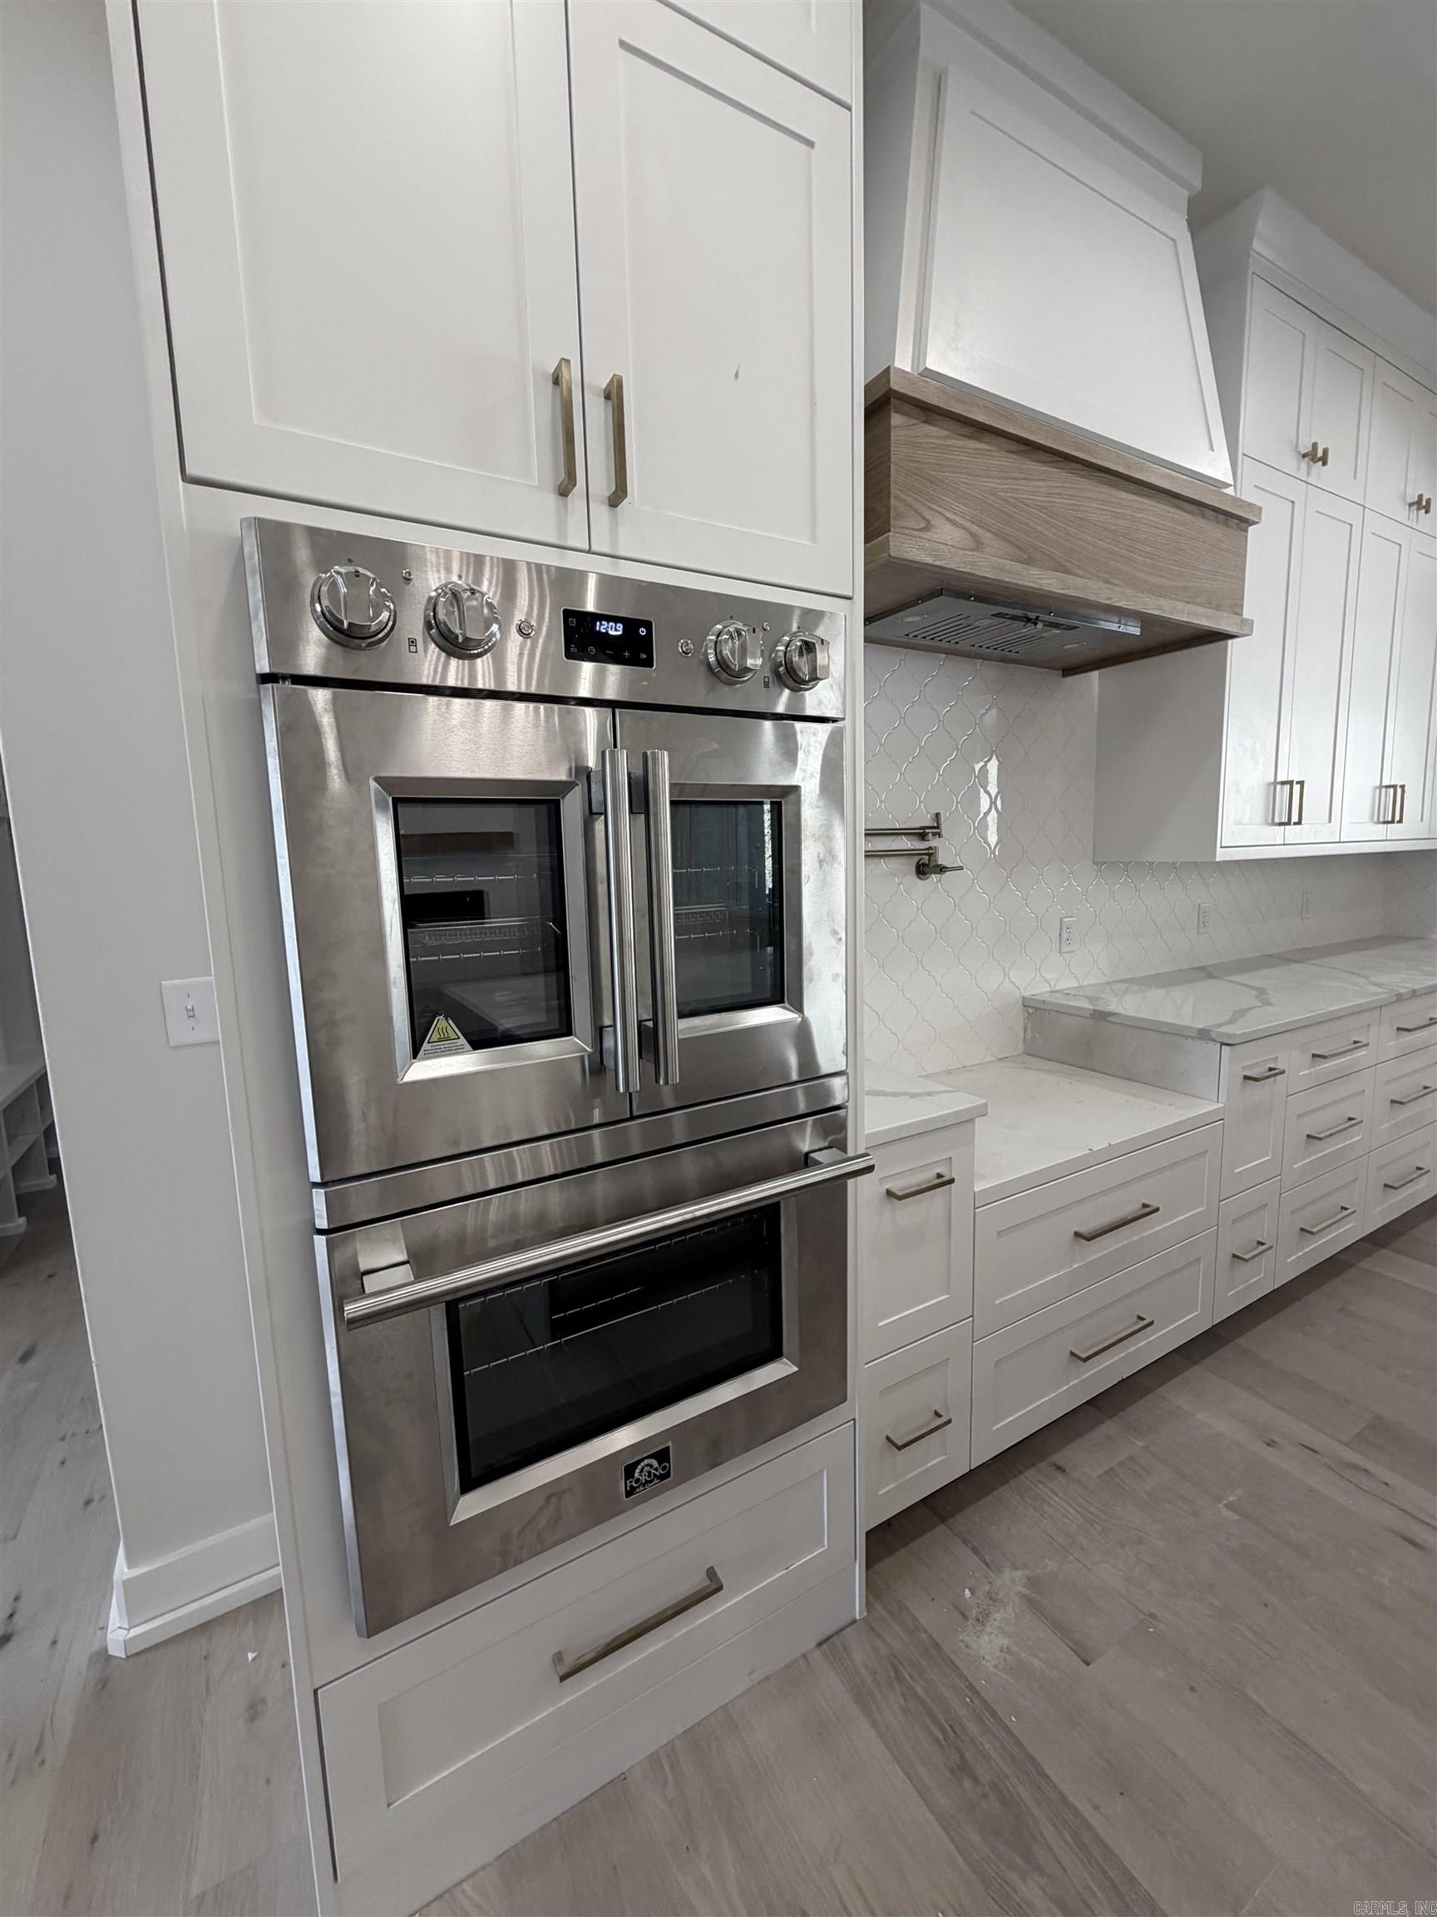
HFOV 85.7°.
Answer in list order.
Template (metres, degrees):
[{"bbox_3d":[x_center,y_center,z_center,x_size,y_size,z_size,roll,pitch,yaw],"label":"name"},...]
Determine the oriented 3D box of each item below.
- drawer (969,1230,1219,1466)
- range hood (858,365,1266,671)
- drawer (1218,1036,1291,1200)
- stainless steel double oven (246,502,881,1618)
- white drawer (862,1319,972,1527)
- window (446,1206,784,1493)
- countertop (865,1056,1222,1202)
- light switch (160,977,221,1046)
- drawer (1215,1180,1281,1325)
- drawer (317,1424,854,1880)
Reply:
[{"bbox_3d":[0.797,0.870,2.086,0.932,0.286,0.580,-6,9,-30],"label":"drawer"},{"bbox_3d":[0.714,-0.965,1.918,1.253,0.312,0.532,-6,9,-30],"label":"range hood"},{"bbox_3d":[1.332,0.391,2.231,0.328,0.422,0.445,-6,9,-30],"label":"drawer"},{"bbox_3d":[-0.242,0.138,1.261,0.772,1.297,0.620,-6,9,-30],"label":"stainless steel double oven"},{"bbox_3d":[0.268,0.898,1.741,0.321,0.350,0.525,-6,9,-30],"label":"white drawer"},{"bbox_3d":[-0.122,0.535,1.120,0.510,0.275,0.035,-6,9,-30],"label":"window"},{"bbox_3d":[0.615,0.326,1.913,1.185,0.218,0.632,-6,9,-30],"label":"countertop"},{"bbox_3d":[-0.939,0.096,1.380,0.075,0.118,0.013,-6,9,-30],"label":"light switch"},{"bbox_3d":[1.315,0.766,2.330,0.328,0.339,0.555,-6,9,-30],"label":"drawer"},{"bbox_3d":[-0.223,0.991,1.371,0.865,0.284,0.445,-6,9,-30],"label":"drawer"}]

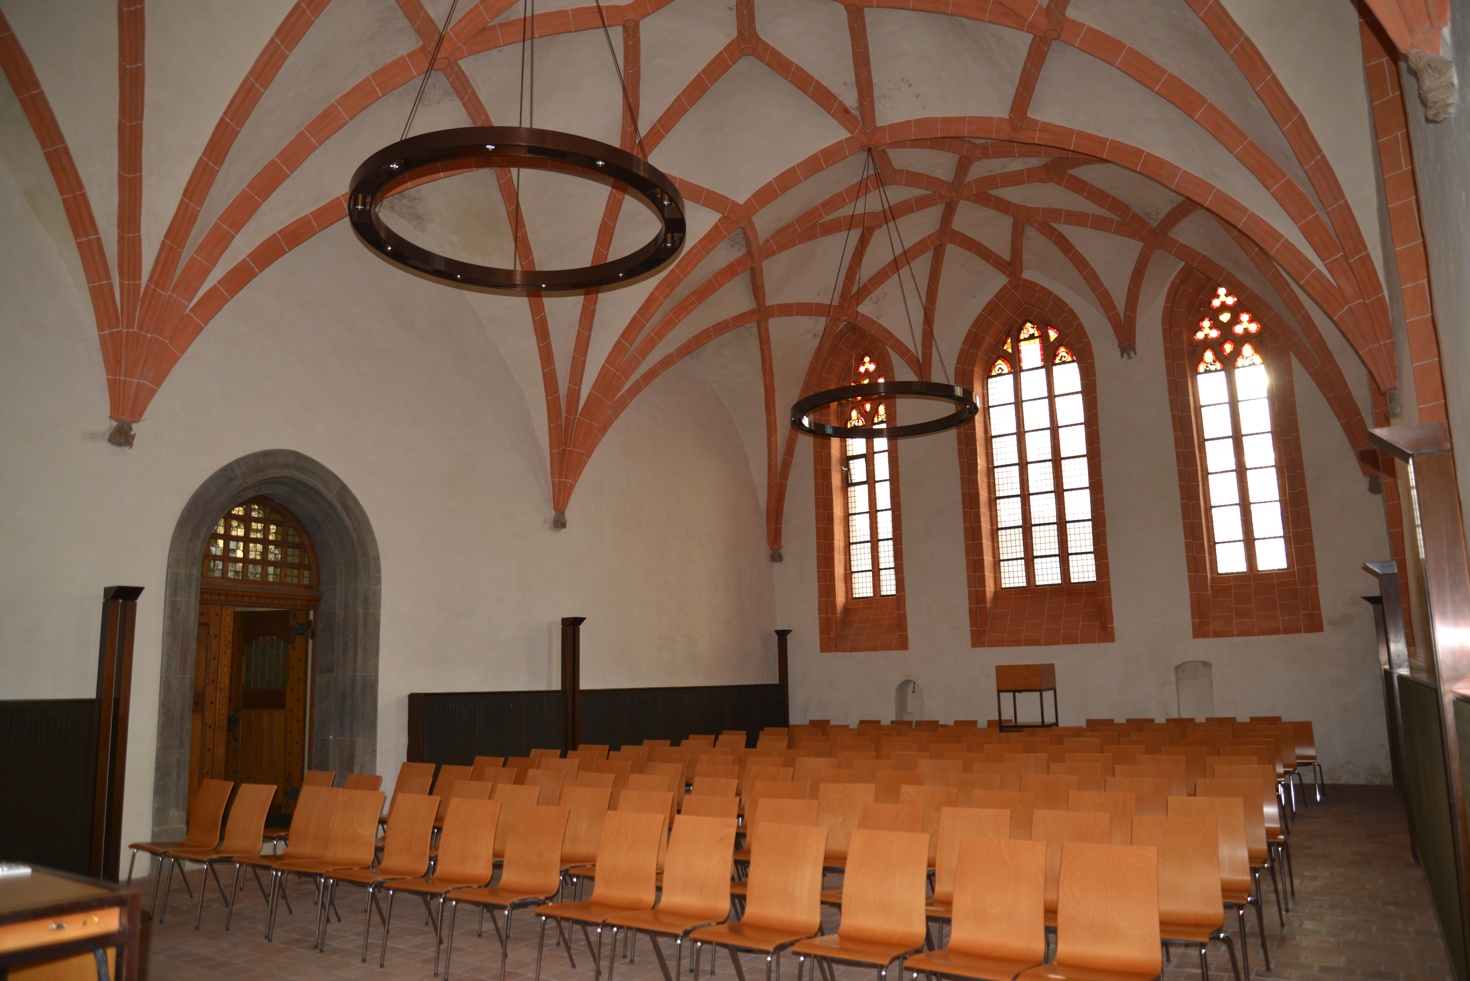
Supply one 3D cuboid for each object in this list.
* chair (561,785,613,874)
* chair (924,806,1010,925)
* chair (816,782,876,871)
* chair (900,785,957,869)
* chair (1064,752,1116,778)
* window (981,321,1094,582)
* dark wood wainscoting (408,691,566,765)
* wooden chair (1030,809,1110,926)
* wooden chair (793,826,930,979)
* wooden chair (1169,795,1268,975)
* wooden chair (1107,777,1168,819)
[{"bbox_3d":[-1.097,2.349,6.229,0.465,0.845,0.565,-7,-12,28],"label":"chair"},{"bbox_3d":[1.117,2.039,4.840,0.465,0.845,0.565,-8,-13,33],"label":"chair"},{"bbox_3d":[0.627,2.282,6.055,0.475,0.845,0.565,-6,-12,24],"label":"chair"},{"bbox_3d":[1.073,2.229,5.825,0.475,0.845,0.565,-8,-13,32],"label":"chair"},{"bbox_3d":[2.805,2.563,7.823,0.475,0.845,0.565,-7,-12,30],"label":"chair"},{"bbox_3d":[4.824,-0.628,15.589,1.521,4.410,0.200,-8,-12,30],"label":"window"},{"bbox_3d":[-2.897,3.112,11.540,0.100,1.447,2.440,-8,-13,32],"label":"dark wood wainscoting"},{"bbox_3d":[1.552,1.986,4.632,0.465,0.845,0.565,-8,-13,32],"label":"wooden chair"},{"bbox_3d":[0.569,1.934,4.177,0.475,0.845,0.565,-8,-13,32],"label":"wooden chair"},{"bbox_3d":[2.403,2.030,4.998,0.465,0.845,0.565,-8,-13,31],"label":"wooden chair"},{"bbox_3d":[2.460,2.232,6.007,0.475,0.845,0.565,-7,-12,30],"label":"wooden chair"}]

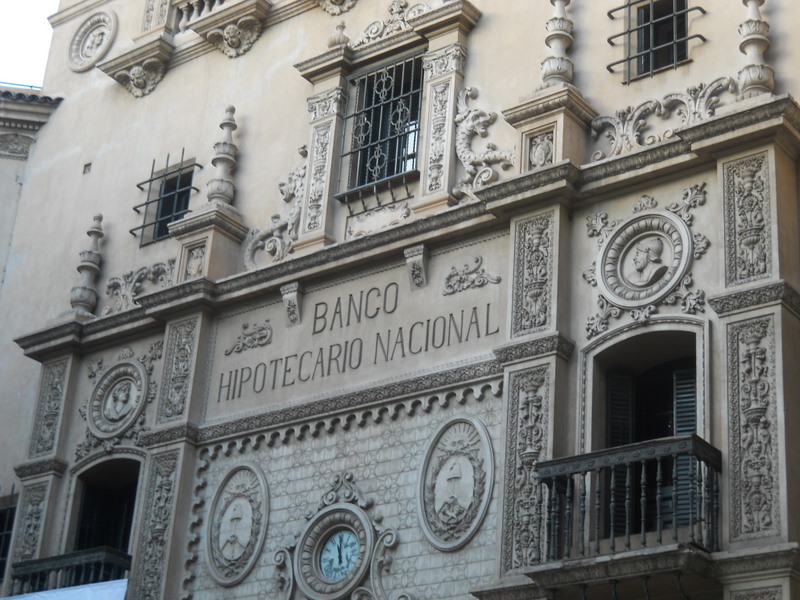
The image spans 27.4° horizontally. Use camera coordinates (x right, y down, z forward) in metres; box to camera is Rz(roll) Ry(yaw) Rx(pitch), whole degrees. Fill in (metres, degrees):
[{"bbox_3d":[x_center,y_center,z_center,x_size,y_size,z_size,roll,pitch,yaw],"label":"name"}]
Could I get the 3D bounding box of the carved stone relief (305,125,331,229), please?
[{"bbox_3d":[-1.033,-1.571,20.778,0.314,1.568,0.058,-15,-32,35],"label":"carved stone relief"}]

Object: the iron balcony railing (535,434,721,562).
[{"bbox_3d":[2.071,1.927,15.005,1.659,1.015,0.533,-15,-32,35],"label":"iron balcony railing"}]

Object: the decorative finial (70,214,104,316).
[{"bbox_3d":[-4.181,-0.510,22.317,0.348,1.522,0.348,-15,-32,35],"label":"decorative finial"}]

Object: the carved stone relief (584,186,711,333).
[{"bbox_3d":[2.487,-0.411,16.803,1.491,1.517,0.109,-15,-32,35],"label":"carved stone relief"}]

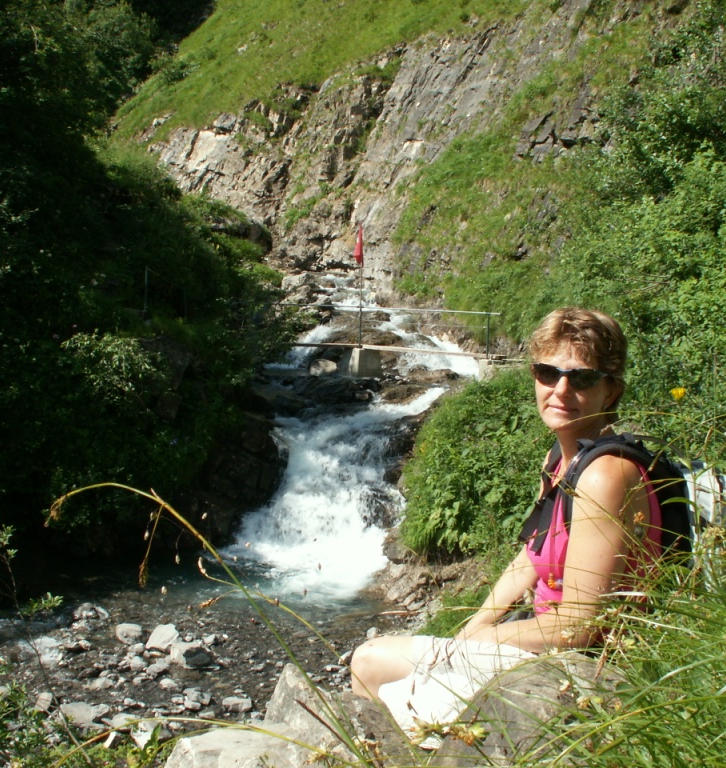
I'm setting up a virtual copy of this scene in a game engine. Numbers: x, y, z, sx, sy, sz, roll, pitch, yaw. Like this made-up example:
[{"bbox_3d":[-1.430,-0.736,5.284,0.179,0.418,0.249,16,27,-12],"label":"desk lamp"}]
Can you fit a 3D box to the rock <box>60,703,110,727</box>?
[{"bbox_3d":[-1.910,2.273,7.100,0.310,0.110,0.220,0,4,-6],"label":"rock"}]

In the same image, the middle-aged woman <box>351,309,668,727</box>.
[{"bbox_3d":[0.270,0.400,2.080,0.640,1.080,0.460,0,4,-7],"label":"middle-aged woman"}]

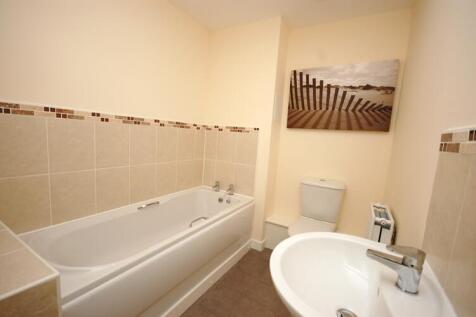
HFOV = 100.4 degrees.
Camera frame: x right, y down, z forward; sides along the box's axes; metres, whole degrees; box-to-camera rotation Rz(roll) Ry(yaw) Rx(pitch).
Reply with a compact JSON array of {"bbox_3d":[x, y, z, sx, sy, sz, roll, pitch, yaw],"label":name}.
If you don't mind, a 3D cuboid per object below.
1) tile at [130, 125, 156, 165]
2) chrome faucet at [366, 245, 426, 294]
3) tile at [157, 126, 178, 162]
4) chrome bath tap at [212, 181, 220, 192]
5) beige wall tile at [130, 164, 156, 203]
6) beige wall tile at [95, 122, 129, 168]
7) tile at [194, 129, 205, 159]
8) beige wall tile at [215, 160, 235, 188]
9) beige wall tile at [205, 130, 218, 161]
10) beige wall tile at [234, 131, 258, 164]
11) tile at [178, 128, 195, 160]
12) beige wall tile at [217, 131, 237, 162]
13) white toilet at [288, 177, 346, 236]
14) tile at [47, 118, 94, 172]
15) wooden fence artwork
[{"bbox_3d":[-0.819,-0.110,1.720,0.010,0.330,0.246,8,8,31],"label":"tile"},{"bbox_3d":[0.458,0.313,0.586,0.137,0.114,0.050,8,8,31],"label":"chrome faucet"},{"bbox_3d":[-0.684,-0.125,1.935,0.012,0.330,0.248,8,8,31],"label":"tile"},{"bbox_3d":[-0.240,0.311,2.219,0.045,0.115,0.110,8,8,31],"label":"chrome bath tap"},{"bbox_3d":[-0.835,0.220,1.760,0.012,0.330,0.248,8,8,31],"label":"beige wall tile"},{"bbox_3d":[-0.948,-0.095,1.509,0.010,0.330,0.246,8,8,31],"label":"beige wall tile"},{"bbox_3d":[-0.451,-0.155,2.324,0.010,0.330,0.171,8,8,31],"label":"tile"},{"bbox_3d":[-0.159,0.203,2.286,0.248,0.330,0.012,8,8,31],"label":"beige wall tile"},{"bbox_3d":[-0.321,-0.150,2.353,0.179,0.330,0.010,8,8,31],"label":"beige wall tile"},{"bbox_3d":[0.084,-0.094,2.111,0.268,0.330,0.010,8,8,31],"label":"beige wall tile"},{"bbox_3d":[-0.560,-0.142,2.144,0.010,0.330,0.246,8,8,31],"label":"tile"},{"bbox_3d":[-0.137,-0.126,2.248,0.248,0.330,0.012,8,8,31],"label":"beige wall tile"},{"bbox_3d":[0.686,0.644,1.773,0.380,0.805,0.660,8,8,31],"label":"white toilet"},{"bbox_3d":[-1.075,-0.077,1.296,0.012,0.330,0.248,8,8,31],"label":"tile"},{"bbox_3d":[0.941,-0.575,1.898,0.890,0.600,0.028,8,8,31],"label":"wooden fence artwork"}]

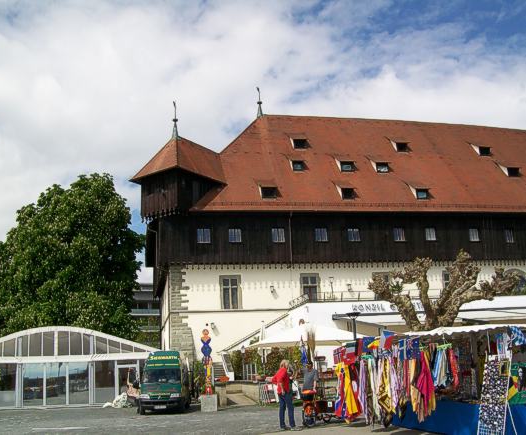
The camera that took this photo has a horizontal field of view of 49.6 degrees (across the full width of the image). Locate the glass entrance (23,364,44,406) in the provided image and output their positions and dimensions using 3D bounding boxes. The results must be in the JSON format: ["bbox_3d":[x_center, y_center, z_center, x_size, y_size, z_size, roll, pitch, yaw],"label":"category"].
[{"bbox_3d":[-13.999,10.248,34.721,1.350,2.550,0.150,-2,-15,-5],"label":"glass entrance"}]

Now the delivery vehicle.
[{"bbox_3d":[-4.860,8.309,28.941,2.020,2.860,5.300,-2,-15,-3],"label":"delivery vehicle"}]

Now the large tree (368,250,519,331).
[{"bbox_3d":[5.517,3.415,17.122,4.400,4.850,4.100,-7,-15,16],"label":"large tree"}]

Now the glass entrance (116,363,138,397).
[{"bbox_3d":[-8.330,10.087,34.688,1.350,2.400,0.150,-2,-15,-5],"label":"glass entrance"}]

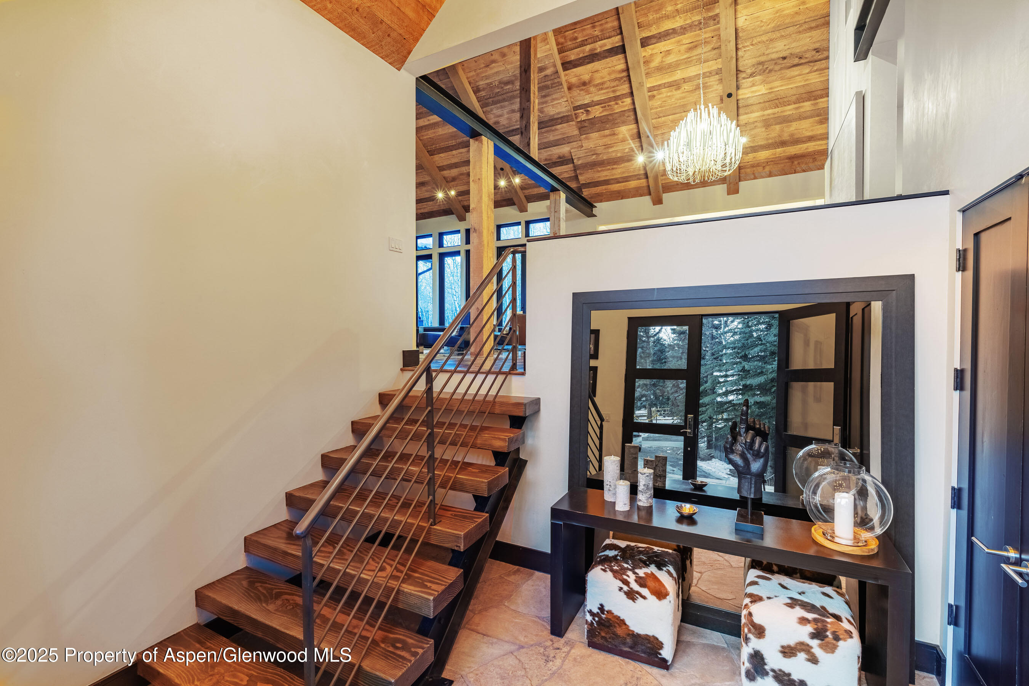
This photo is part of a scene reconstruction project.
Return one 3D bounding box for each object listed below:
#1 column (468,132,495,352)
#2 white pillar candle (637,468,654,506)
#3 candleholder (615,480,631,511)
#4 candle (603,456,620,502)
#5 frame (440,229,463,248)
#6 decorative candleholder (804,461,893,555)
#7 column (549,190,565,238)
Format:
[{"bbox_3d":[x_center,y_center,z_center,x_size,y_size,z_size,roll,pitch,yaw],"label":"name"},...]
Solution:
[{"bbox_3d":[-0.414,-1.190,5.847,0.200,2.727,0.245,1,1,29],"label":"column"},{"bbox_3d":[0.787,0.863,2.738,0.087,0.199,0.087,1,1,29],"label":"white pillar candle"},{"bbox_3d":[0.634,0.889,2.665,0.078,0.149,0.078,1,1,29],"label":"candleholder"},{"bbox_3d":[0.601,0.835,2.809,0.094,0.253,0.094,1,1,29],"label":"candle"},{"bbox_3d":[-1.683,-2.743,12.117,0.722,0.420,0.100,1,1,29],"label":"frame"},{"bbox_3d":[1.665,0.810,2.297,0.360,0.390,0.360,1,2,26],"label":"decorative candleholder"},{"bbox_3d":[0.758,-1.228,8.035,0.205,2.727,0.210,1,1,29],"label":"column"}]

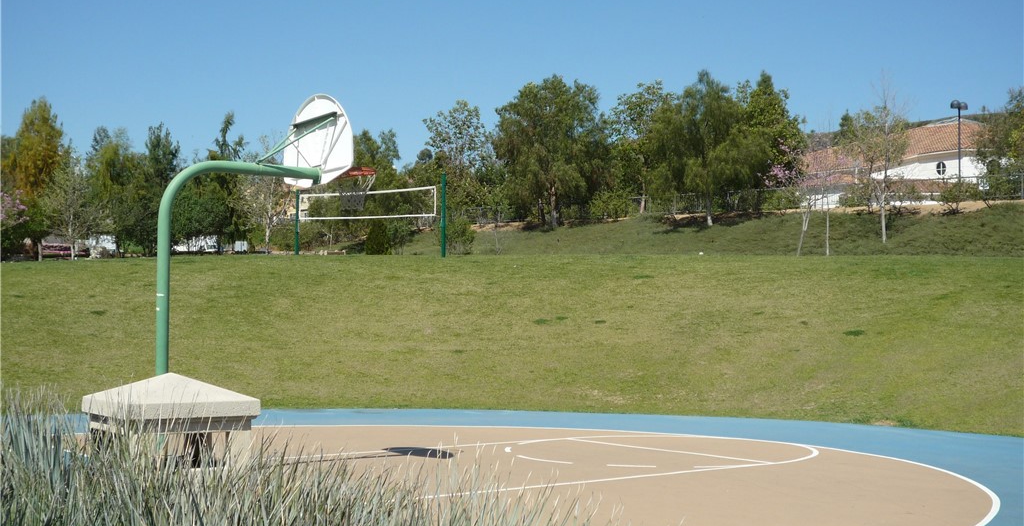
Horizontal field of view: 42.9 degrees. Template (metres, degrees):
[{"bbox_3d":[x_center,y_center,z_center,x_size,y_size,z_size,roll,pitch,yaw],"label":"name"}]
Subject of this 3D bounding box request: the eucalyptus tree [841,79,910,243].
[{"bbox_3d":[16.477,-4.601,59.000,3.046,7.434,3.046,0,-3,0],"label":"eucalyptus tree"}]

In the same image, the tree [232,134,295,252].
[{"bbox_3d":[-12.410,-3.521,65.000,2.972,5.893,2.972,0,-3,0],"label":"tree"}]

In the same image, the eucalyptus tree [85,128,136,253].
[{"bbox_3d":[-19.077,-3.453,62.000,2.286,6.192,2.286,0,-3,0],"label":"eucalyptus tree"}]

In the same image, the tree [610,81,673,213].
[{"bbox_3d":[8.021,-7.099,80.000,3.776,8.113,3.776,0,-3,0],"label":"tree"}]

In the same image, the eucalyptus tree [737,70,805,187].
[{"bbox_3d":[17.212,-8.821,86.000,4.313,7.664,4.313,0,-3,0],"label":"eucalyptus tree"}]

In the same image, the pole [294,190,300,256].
[{"bbox_3d":[-7.910,-1.494,48.000,0.110,2.450,0.110,0,-3,0],"label":"pole"}]

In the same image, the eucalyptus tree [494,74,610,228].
[{"bbox_3d":[2.276,-6.425,75.000,6.306,8.758,6.306,0,-3,0],"label":"eucalyptus tree"}]

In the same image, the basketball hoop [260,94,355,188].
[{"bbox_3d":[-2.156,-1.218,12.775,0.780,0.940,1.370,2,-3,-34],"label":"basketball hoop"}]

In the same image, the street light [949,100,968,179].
[{"bbox_3d":[28.431,-7.429,82.865,0.650,6.000,1.400,-1,-3,32],"label":"street light"}]

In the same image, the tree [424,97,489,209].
[{"bbox_3d":[-3.496,-6.772,82.000,4.113,7.056,4.113,0,-3,0],"label":"tree"}]

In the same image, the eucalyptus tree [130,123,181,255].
[{"bbox_3d":[-17.529,-3.663,64.000,2.360,6.589,2.360,0,-3,0],"label":"eucalyptus tree"}]

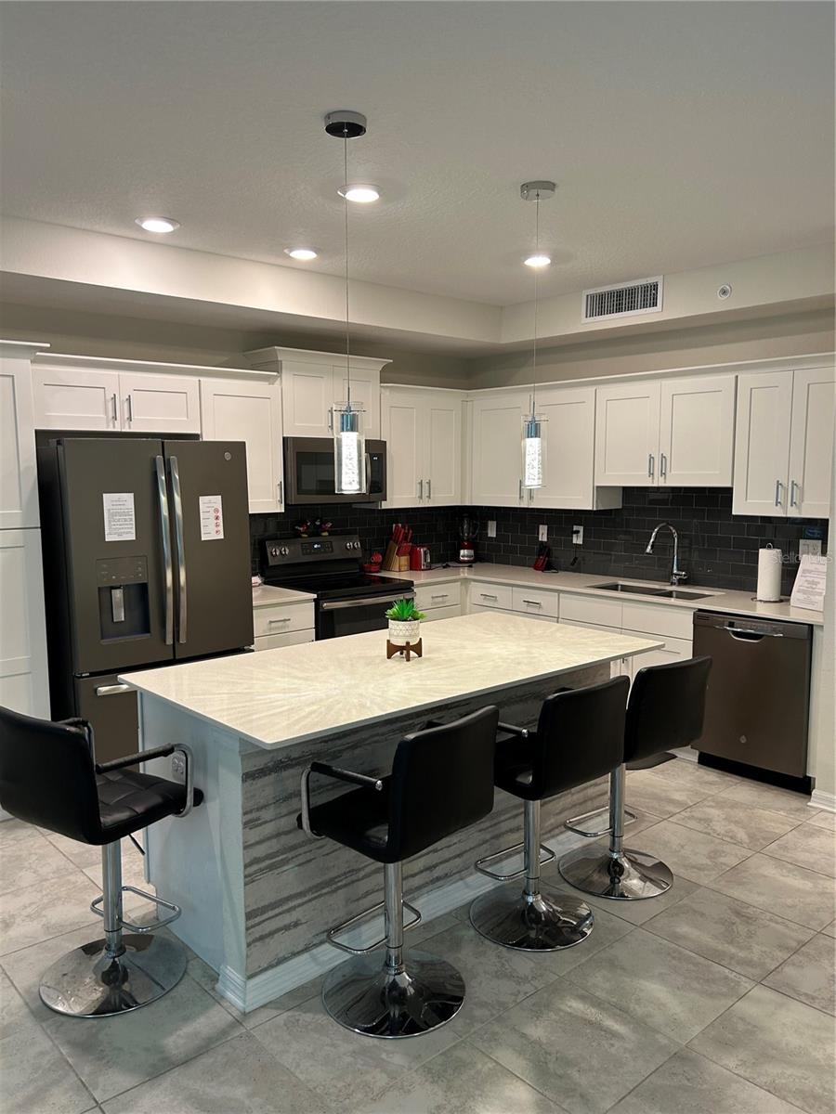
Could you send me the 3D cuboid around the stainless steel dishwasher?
[{"bbox_3d":[1.911,0.701,4.514,0.610,0.808,0.608,-5,8,-42],"label":"stainless steel dishwasher"}]

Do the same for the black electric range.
[{"bbox_3d":[-0.502,0.494,5.464,0.758,1.200,0.690,-5,8,-41],"label":"black electric range"}]

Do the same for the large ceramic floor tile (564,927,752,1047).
[{"bbox_3d":[0.774,1.361,2.681,0.443,0.010,0.443,-5,8,-42],"label":"large ceramic floor tile"}]

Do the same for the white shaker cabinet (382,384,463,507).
[{"bbox_3d":[-0.066,-0.761,5.974,0.767,0.812,0.340,-5,8,-41],"label":"white shaker cabinet"}]

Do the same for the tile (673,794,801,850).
[{"bbox_3d":[1.493,1.251,3.937,0.446,0.011,0.446,-5,8,-41],"label":"tile"}]

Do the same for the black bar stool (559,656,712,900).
[{"bbox_3d":[0.820,0.838,3.371,0.480,0.935,0.500,-4,7,-34],"label":"black bar stool"}]

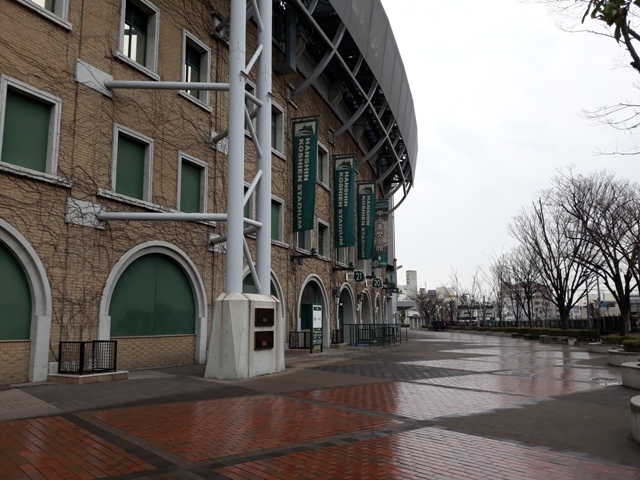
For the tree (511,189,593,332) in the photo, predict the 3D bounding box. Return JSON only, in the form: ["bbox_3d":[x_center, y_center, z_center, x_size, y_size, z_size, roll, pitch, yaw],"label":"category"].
[{"bbox_3d":[19.648,1.990,42.005,7.573,12.153,7.194,-1,-9,0],"label":"tree"}]

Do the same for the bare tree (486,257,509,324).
[{"bbox_3d":[20.580,6.343,57.717,2.890,8.708,2.746,-1,-9,0],"label":"bare tree"}]

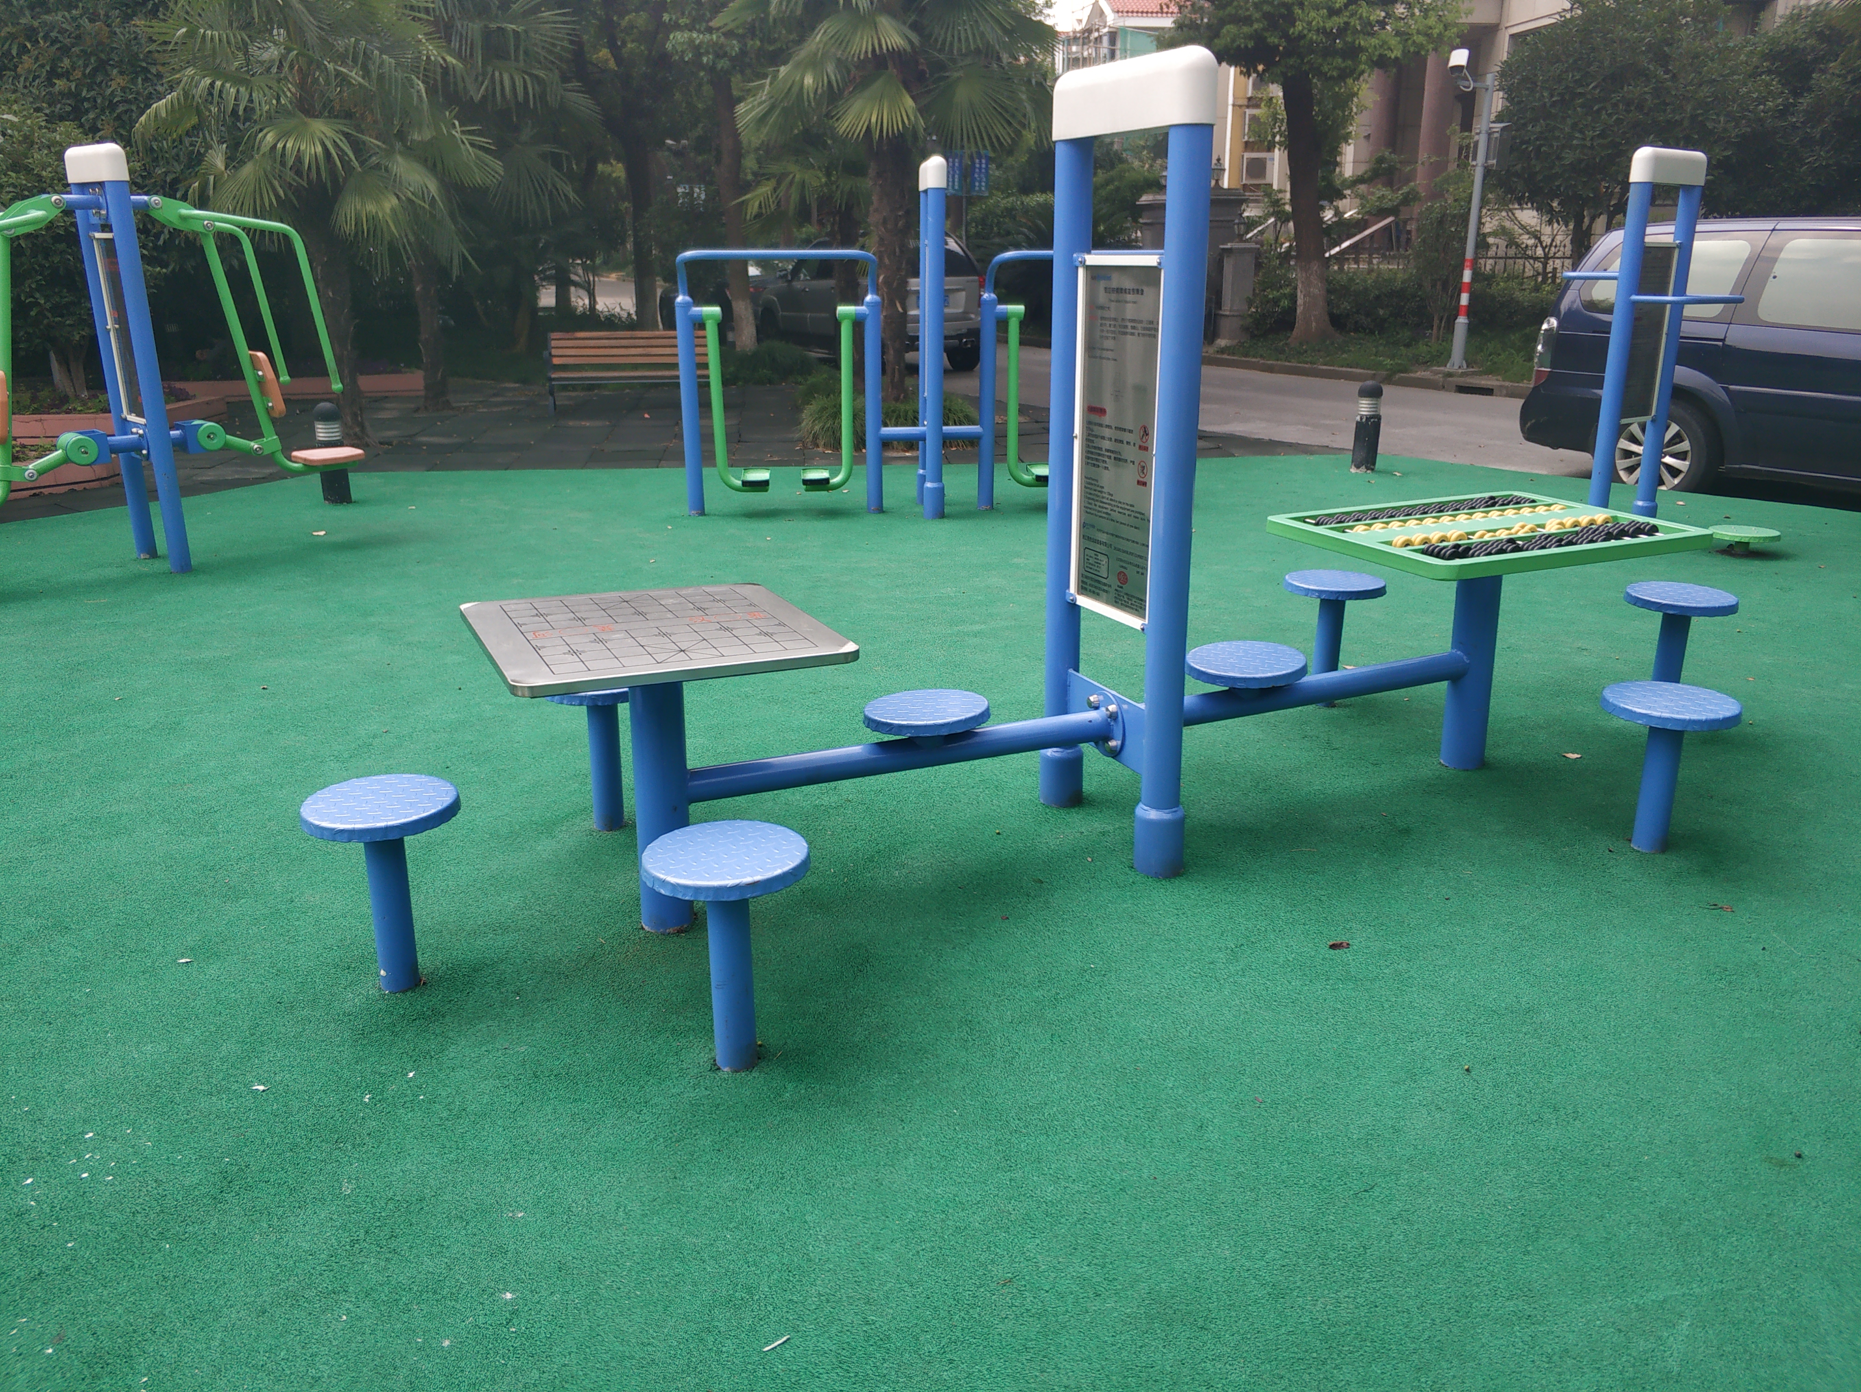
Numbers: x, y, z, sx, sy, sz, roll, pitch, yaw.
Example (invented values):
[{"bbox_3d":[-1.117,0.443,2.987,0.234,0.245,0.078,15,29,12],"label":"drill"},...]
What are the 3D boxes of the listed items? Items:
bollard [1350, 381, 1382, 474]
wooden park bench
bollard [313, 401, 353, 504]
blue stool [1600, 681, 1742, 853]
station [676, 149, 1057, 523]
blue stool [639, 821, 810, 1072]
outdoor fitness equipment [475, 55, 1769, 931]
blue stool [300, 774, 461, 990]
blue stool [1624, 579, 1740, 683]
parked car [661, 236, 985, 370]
[{"bbox_3d":[3.015,-1.863,10.006,0.172,0.600,0.172,0,17,0],"label":"bollard"},{"bbox_3d":[-2.941,-3.162,14.035,1.520,0.770,0.600,-4,18,-13],"label":"wooden park bench"},{"bbox_3d":[-3.689,-1.503,8.927,0.172,0.600,0.172,0,17,0],"label":"bollard"},{"bbox_3d":[1.801,0.201,3.582,0.307,0.405,0.307,0,17,0],"label":"blue stool"},{"bbox_3d":[-0.009,-2.048,8.399,2.860,1.920,0.600,-2,17,-7],"label":"station"},{"bbox_3d":[-0.369,0.492,2.707,0.307,0.430,0.307,0,17,0],"label":"blue stool"},{"bbox_3d":[0.557,-0.541,3.571,3.297,1.865,0.710,-8,19,-25],"label":"outdoor fitness equipment"},{"bbox_3d":[-1.100,0.409,2.970,0.307,0.421,0.307,0,17,0],"label":"blue stool"},{"bbox_3d":[2.315,-0.110,4.528,0.307,0.413,0.307,0,17,0],"label":"blue stool"},{"bbox_3d":[-1.150,-5.530,20.059,1.870,1.750,4.650,-9,19,-26],"label":"parked car"}]

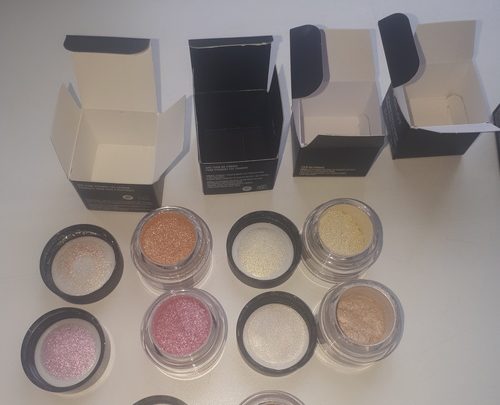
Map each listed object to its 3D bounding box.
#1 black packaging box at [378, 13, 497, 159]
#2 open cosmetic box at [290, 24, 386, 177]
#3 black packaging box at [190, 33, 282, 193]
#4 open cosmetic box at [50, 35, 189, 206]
[{"bbox_3d":[0.090,-0.052,0.260,0.052,0.068,0.051,-3,67,-2],"label":"black packaging box"},{"bbox_3d":[0.041,-0.047,0.256,0.044,0.071,0.051,1,67,0],"label":"open cosmetic box"},{"bbox_3d":[-0.007,-0.039,0.251,0.041,0.072,0.041,-5,67,-3],"label":"black packaging box"},{"bbox_3d":[-0.057,-0.033,0.249,0.054,0.070,0.052,2,67,0],"label":"open cosmetic box"}]

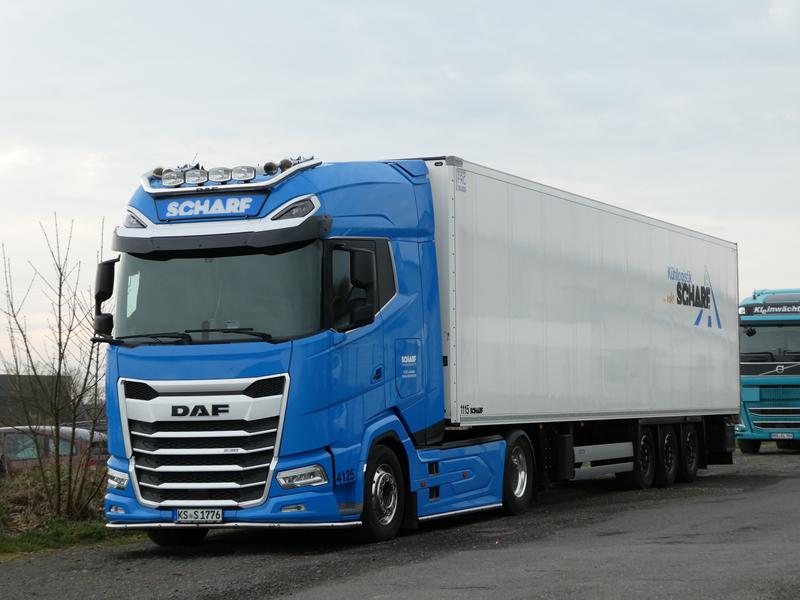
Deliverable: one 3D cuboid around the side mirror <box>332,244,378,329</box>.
[{"bbox_3d":[-0.382,-0.102,17.241,0.320,0.790,0.260,-2,-3,23],"label":"side mirror"}]

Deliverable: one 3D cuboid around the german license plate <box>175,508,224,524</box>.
[{"bbox_3d":[-1.894,2.024,17.131,0.520,0.115,0.020,-2,-3,23],"label":"german license plate"}]

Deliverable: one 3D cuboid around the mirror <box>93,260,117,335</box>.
[{"bbox_3d":[-2.949,-0.027,18.356,0.310,0.780,0.250,-2,-3,23],"label":"mirror"}]

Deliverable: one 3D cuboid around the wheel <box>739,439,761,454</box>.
[{"bbox_3d":[7.713,2.889,40.223,0.350,1.000,1.000,-2,-3,23],"label":"wheel"}]

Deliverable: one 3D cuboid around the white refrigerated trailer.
[{"bbox_3d":[2.092,0.779,26.424,2.580,4.000,13.500,-2,-3,23],"label":"white refrigerated trailer"}]

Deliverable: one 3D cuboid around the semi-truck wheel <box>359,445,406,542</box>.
[{"bbox_3d":[-0.279,1.933,18.156,0.340,0.990,0.990,-2,-3,23],"label":"semi-truck wheel"}]

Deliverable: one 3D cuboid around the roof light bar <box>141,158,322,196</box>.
[{"bbox_3d":[-1.724,-1.198,17.742,1.920,0.280,0.580,-2,-3,23],"label":"roof light bar"}]

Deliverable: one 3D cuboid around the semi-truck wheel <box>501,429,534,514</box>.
[{"bbox_3d":[1.256,2.053,21.743,0.370,1.000,1.000,-2,-3,23],"label":"semi-truck wheel"}]

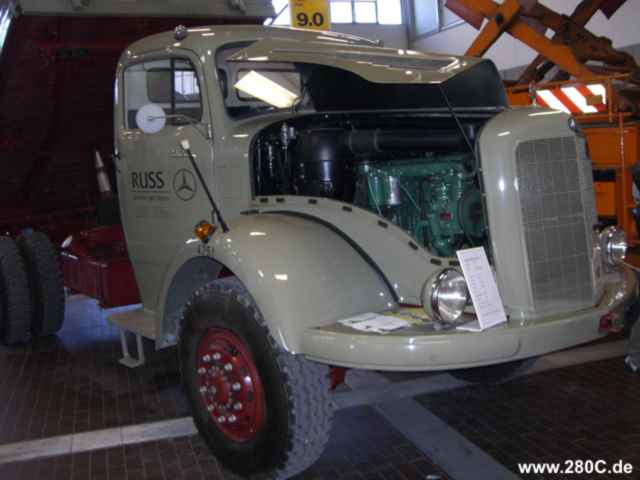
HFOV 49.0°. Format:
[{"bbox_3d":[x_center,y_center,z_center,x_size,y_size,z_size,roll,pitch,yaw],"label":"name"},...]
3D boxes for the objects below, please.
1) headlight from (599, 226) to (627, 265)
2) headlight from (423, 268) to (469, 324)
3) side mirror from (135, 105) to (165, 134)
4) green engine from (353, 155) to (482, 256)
[{"bbox_3d":[1.621,0.033,3.900,0.230,0.235,0.170,-11,10,-40],"label":"headlight"},{"bbox_3d":[0.530,0.240,2.980,0.235,0.240,0.170,-11,10,-40],"label":"headlight"},{"bbox_3d":[-0.863,-0.617,3.600,0.155,0.155,0.040,-7,8,-17],"label":"side mirror"},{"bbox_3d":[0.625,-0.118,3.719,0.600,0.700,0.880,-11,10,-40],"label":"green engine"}]

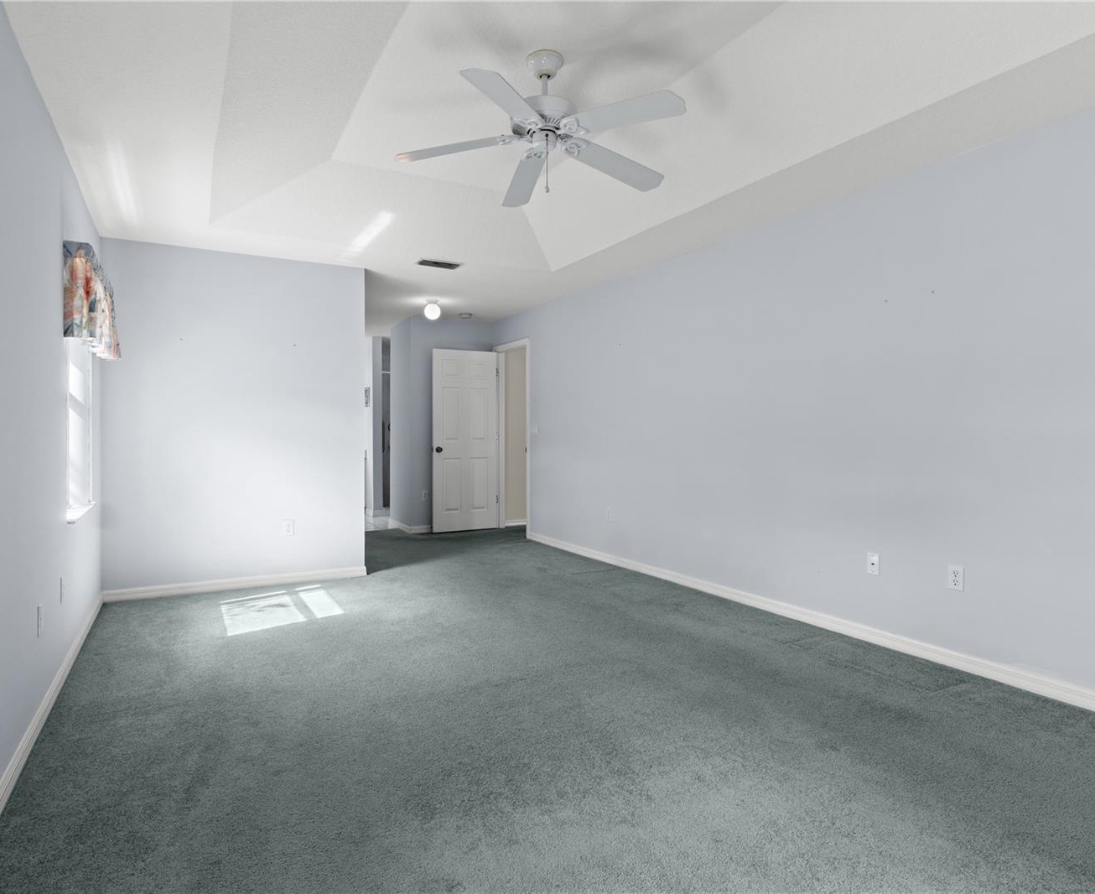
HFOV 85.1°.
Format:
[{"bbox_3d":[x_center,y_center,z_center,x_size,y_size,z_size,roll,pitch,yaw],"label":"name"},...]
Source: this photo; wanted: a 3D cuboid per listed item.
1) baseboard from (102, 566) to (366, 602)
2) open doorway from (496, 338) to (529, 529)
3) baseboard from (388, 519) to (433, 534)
[{"bbox_3d":[-2.208,0.984,4.352,1.711,0.083,0.020,-1,2,-26],"label":"baseboard"},{"bbox_3d":[-0.366,-0.084,6.710,0.140,2.090,0.840,-1,2,-32],"label":"open doorway"},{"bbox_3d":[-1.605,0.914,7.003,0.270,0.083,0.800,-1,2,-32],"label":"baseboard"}]

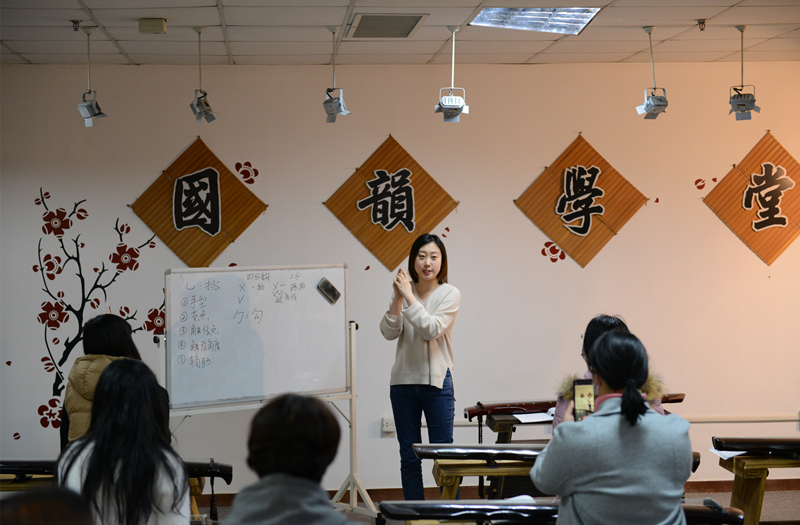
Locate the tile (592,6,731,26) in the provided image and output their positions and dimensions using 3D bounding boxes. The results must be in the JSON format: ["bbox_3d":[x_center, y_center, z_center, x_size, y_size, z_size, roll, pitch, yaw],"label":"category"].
[{"bbox_3d":[1.244,-1.210,7.611,0.598,0.018,0.598,-1,1,-5],"label":"tile"}]

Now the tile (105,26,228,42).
[{"bbox_3d":[-1.199,-1.185,7.997,0.595,0.020,0.595,-1,1,-5],"label":"tile"}]

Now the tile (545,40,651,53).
[{"bbox_3d":[1.141,-1.228,8.806,0.598,0.018,0.598,-1,1,-5],"label":"tile"}]

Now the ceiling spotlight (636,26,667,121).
[{"bbox_3d":[1.298,-0.974,8.013,0.140,0.468,0.120,-1,1,-29],"label":"ceiling spotlight"}]

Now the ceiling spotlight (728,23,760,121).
[{"bbox_3d":[1.784,-0.976,8.053,0.170,0.482,0.180,-1,1,4],"label":"ceiling spotlight"}]

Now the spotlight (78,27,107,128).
[{"bbox_3d":[-1.544,-0.920,7.772,0.140,0.495,0.150,0,1,44],"label":"spotlight"}]

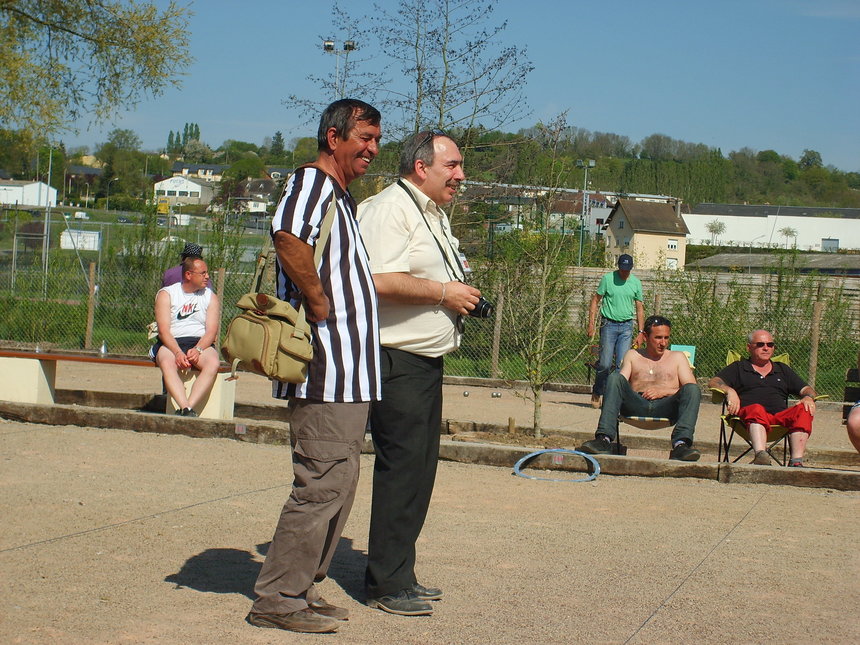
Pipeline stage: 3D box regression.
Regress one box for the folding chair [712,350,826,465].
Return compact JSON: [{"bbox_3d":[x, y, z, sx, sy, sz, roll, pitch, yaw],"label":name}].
[{"bbox_3d":[2.396,0.636,14.200,0.790,0.850,0.600,3,1,0],"label":"folding chair"}]

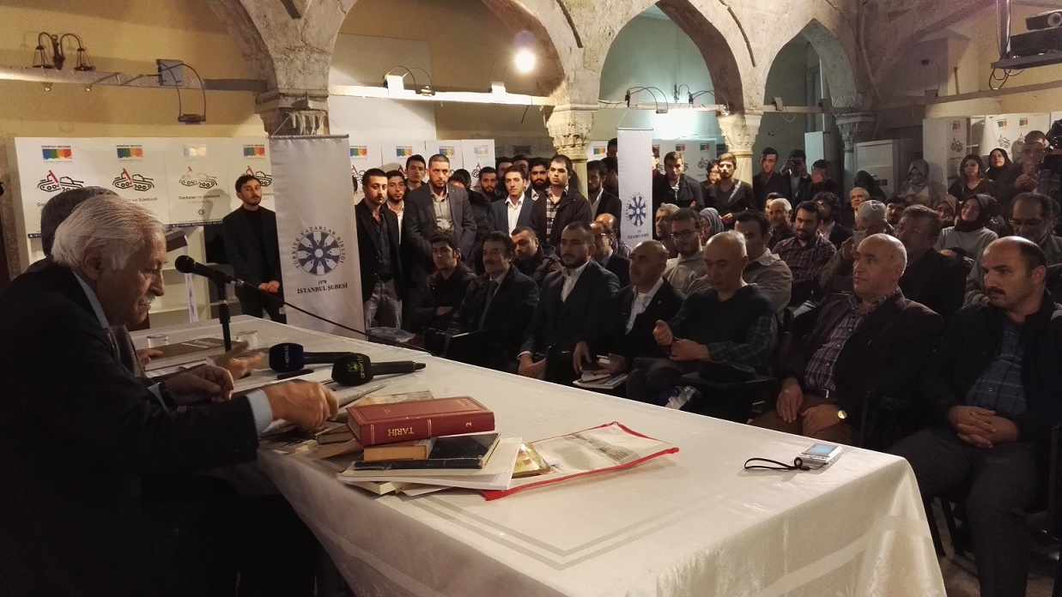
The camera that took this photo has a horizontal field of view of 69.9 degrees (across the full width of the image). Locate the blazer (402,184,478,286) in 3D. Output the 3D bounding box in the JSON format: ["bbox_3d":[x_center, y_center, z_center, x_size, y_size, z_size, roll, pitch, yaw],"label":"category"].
[{"bbox_3d":[-0.613,-0.446,5.335,0.520,0.710,0.320,-4,6,-5],"label":"blazer"}]

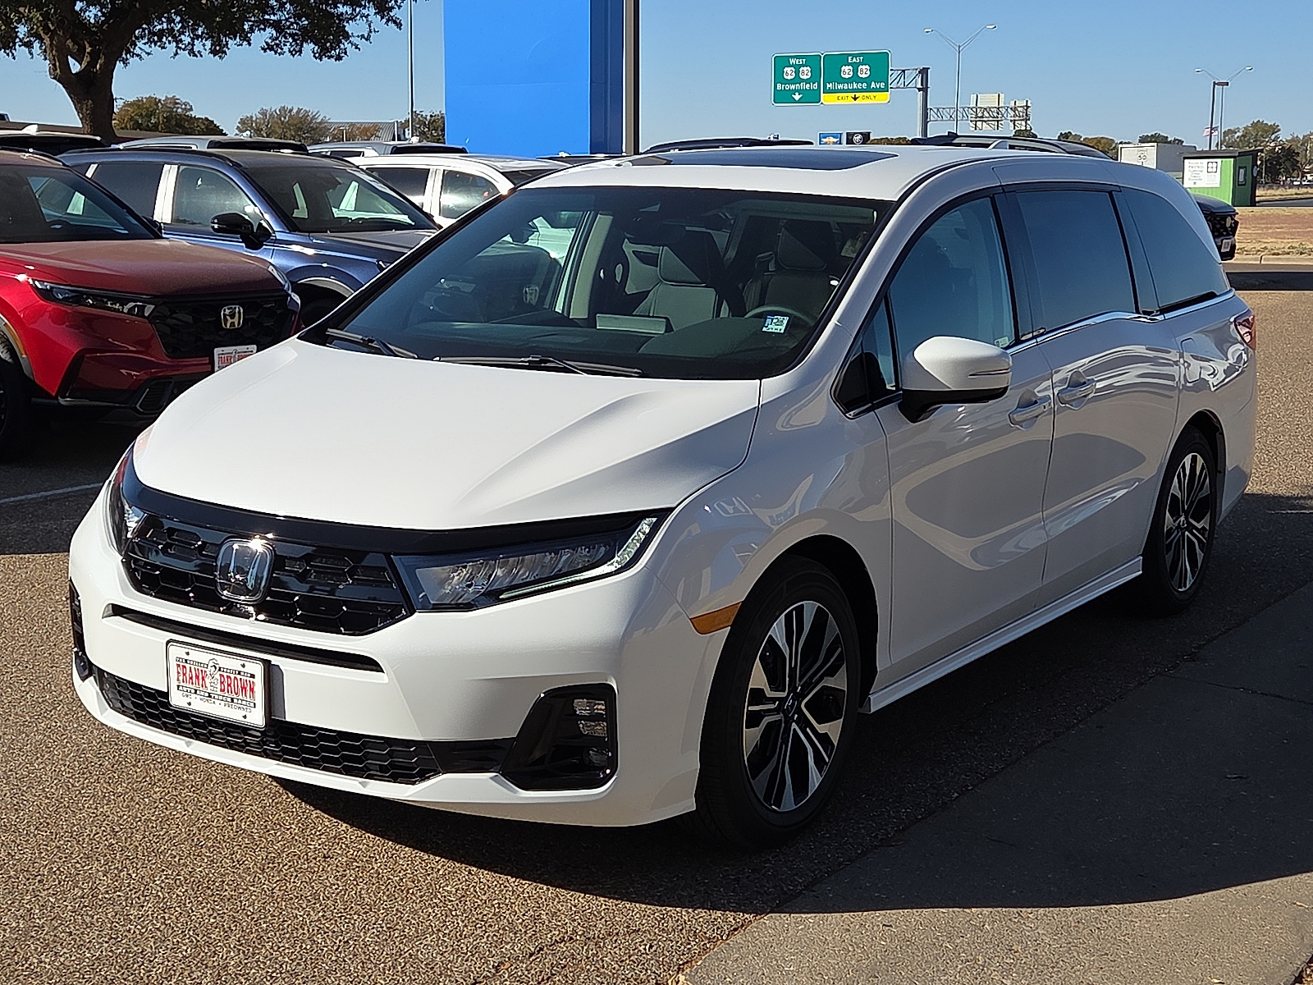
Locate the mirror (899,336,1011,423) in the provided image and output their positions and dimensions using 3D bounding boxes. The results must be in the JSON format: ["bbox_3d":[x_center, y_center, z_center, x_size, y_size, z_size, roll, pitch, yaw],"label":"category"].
[{"bbox_3d":[0.791,-0.308,5.122,0.235,0.235,0.250,7,12,33],"label":"mirror"}]

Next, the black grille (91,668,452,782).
[{"bbox_3d":[-0.984,0.559,4.494,1.140,0.125,0.120,7,12,33],"label":"black grille"}]

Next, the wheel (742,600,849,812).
[{"bbox_3d":[0.288,0.528,4.802,0.170,0.520,0.520,7,12,32],"label":"wheel"}]

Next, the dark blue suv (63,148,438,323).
[{"bbox_3d":[-2.907,-1.721,14.075,4.690,1.685,1.865,7,12,33],"label":"dark blue suv"}]

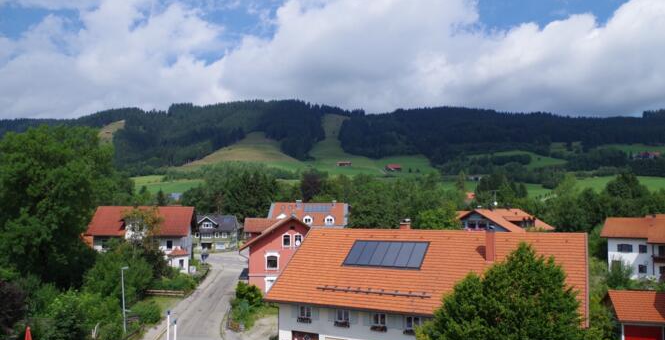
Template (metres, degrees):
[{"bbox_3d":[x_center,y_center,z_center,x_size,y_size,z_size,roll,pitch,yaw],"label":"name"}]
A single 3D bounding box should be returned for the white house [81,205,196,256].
[{"bbox_3d":[-33.193,12.159,88.800,17.200,11.100,10.000,0,-5,-1],"label":"white house"}]

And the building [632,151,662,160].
[{"bbox_3d":[354.502,-15.530,560.000,30.000,11.000,16.000,1,-5,-5],"label":"building"}]

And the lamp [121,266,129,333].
[{"bbox_3d":[-19.024,12.006,45.600,0.680,6.100,0.270,0,-5,0],"label":"lamp"}]

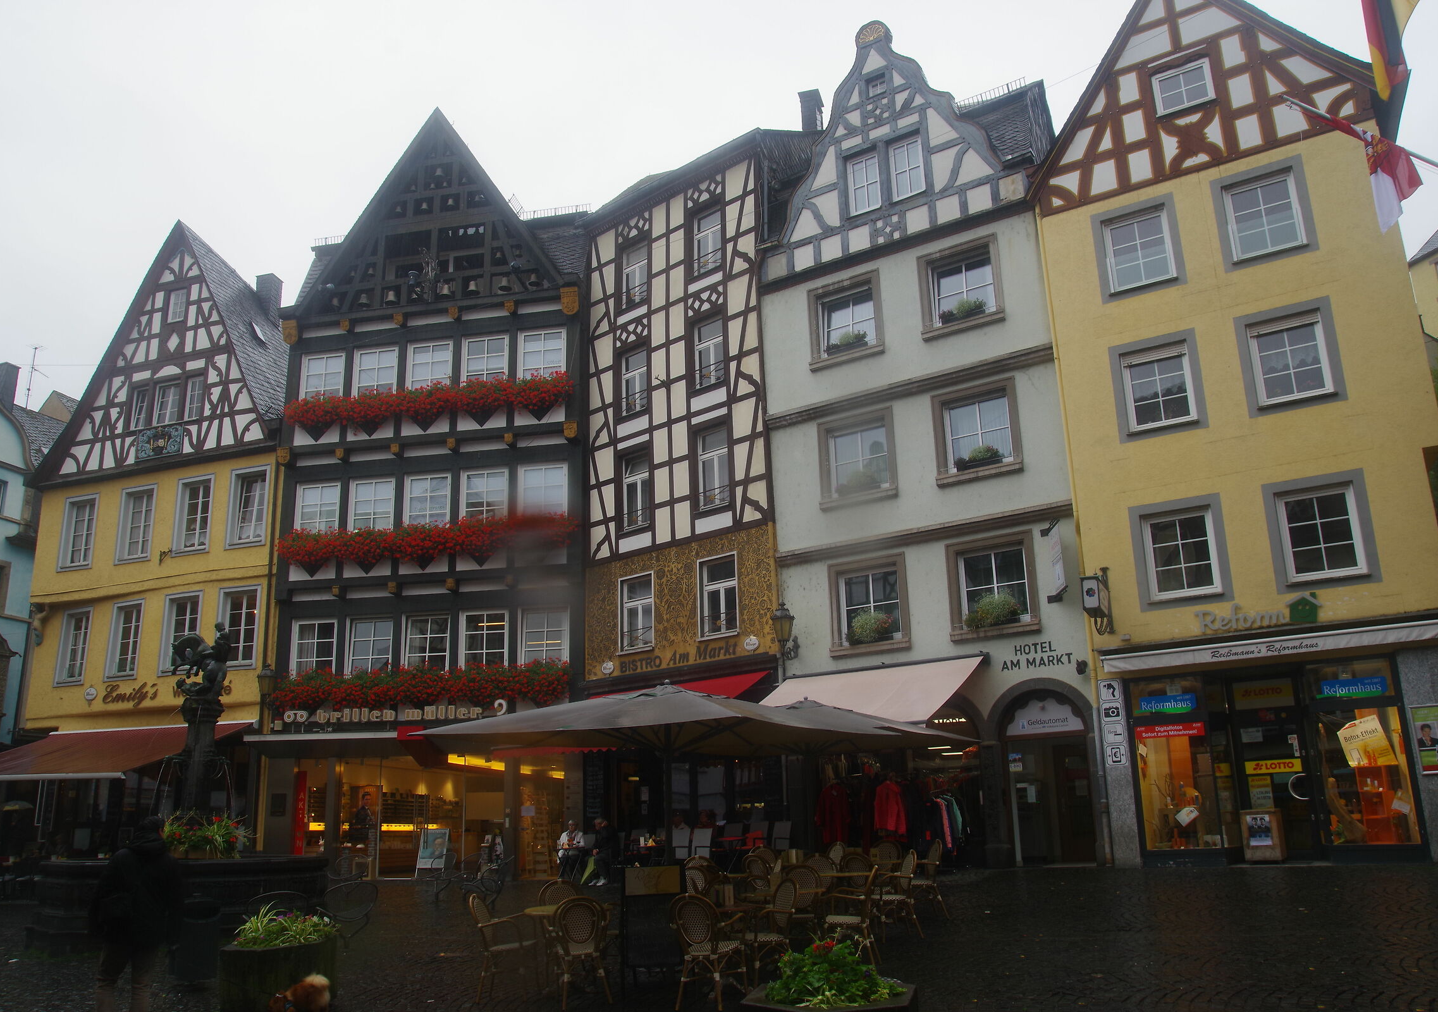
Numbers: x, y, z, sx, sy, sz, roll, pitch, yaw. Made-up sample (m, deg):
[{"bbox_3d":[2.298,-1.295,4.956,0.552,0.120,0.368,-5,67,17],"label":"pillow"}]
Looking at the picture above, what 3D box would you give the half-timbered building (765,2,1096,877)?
[{"bbox_3d":[4.855,-1.419,21.537,5.731,16.550,5.500,-12,-18,34],"label":"half-timbered building"}]

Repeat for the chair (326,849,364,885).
[{"bbox_3d":[-6.807,6.820,19.266,0.640,0.800,0.640,-2,-15,0],"label":"chair"}]

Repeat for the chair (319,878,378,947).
[{"bbox_3d":[-4.864,5.364,13.834,0.620,0.820,0.620,-10,-17,29],"label":"chair"}]

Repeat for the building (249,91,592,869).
[{"bbox_3d":[-6.480,-0.265,29.264,8.013,19.470,7.500,-4,-15,10],"label":"building"}]

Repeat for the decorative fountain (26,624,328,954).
[{"bbox_3d":[-8.058,4.133,16.307,3.940,4.630,3.940,5,-16,-25],"label":"decorative fountain"}]

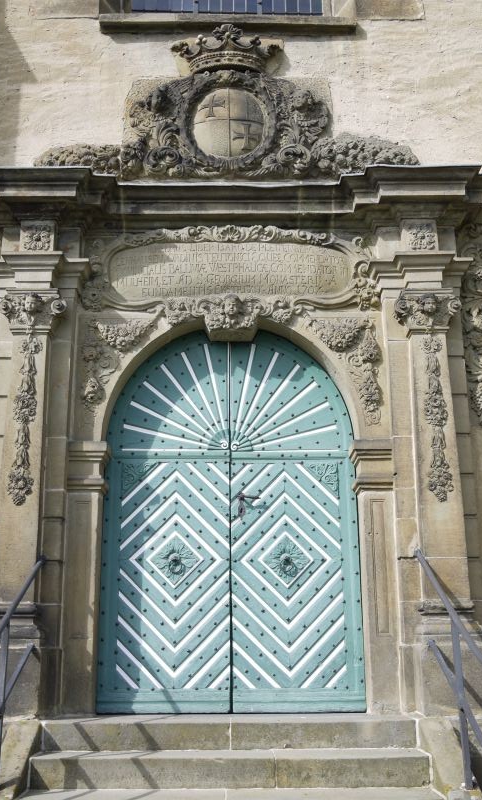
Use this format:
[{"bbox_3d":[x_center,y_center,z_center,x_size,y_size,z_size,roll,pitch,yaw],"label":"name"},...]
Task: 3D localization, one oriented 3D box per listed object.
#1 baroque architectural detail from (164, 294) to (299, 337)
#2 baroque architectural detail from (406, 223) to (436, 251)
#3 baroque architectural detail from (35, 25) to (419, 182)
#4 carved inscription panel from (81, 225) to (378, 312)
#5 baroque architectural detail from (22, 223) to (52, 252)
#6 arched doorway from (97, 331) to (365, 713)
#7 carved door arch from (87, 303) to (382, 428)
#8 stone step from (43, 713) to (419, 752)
[{"bbox_3d":[-0.066,-0.582,6.386,0.918,0.213,0.240,0,-16,-1],"label":"baroque architectural detail"},{"bbox_3d":[1.251,-1.134,6.414,0.168,0.173,0.080,0,-16,-1],"label":"baroque architectural detail"},{"bbox_3d":[-0.099,-2.208,6.846,2.728,1.152,0.250,0,-16,-1],"label":"baroque architectural detail"},{"bbox_3d":[-0.081,-0.930,6.527,2.045,0.612,0.120,0,-16,-1],"label":"carved inscription panel"},{"bbox_3d":[-1.410,-1.114,6.377,0.181,0.172,0.080,0,-16,-1],"label":"baroque architectural detail"},{"bbox_3d":[-0.072,0.756,6.378,1.733,2.635,0.120,0,-16,-1],"label":"arched doorway"},{"bbox_3d":[-0.066,-0.254,6.396,2.035,0.811,0.200,0,-16,-1],"label":"carved door arch"},{"bbox_3d":[-0.066,1.993,5.540,2.137,0.157,0.550,0,-16,-1],"label":"stone step"}]

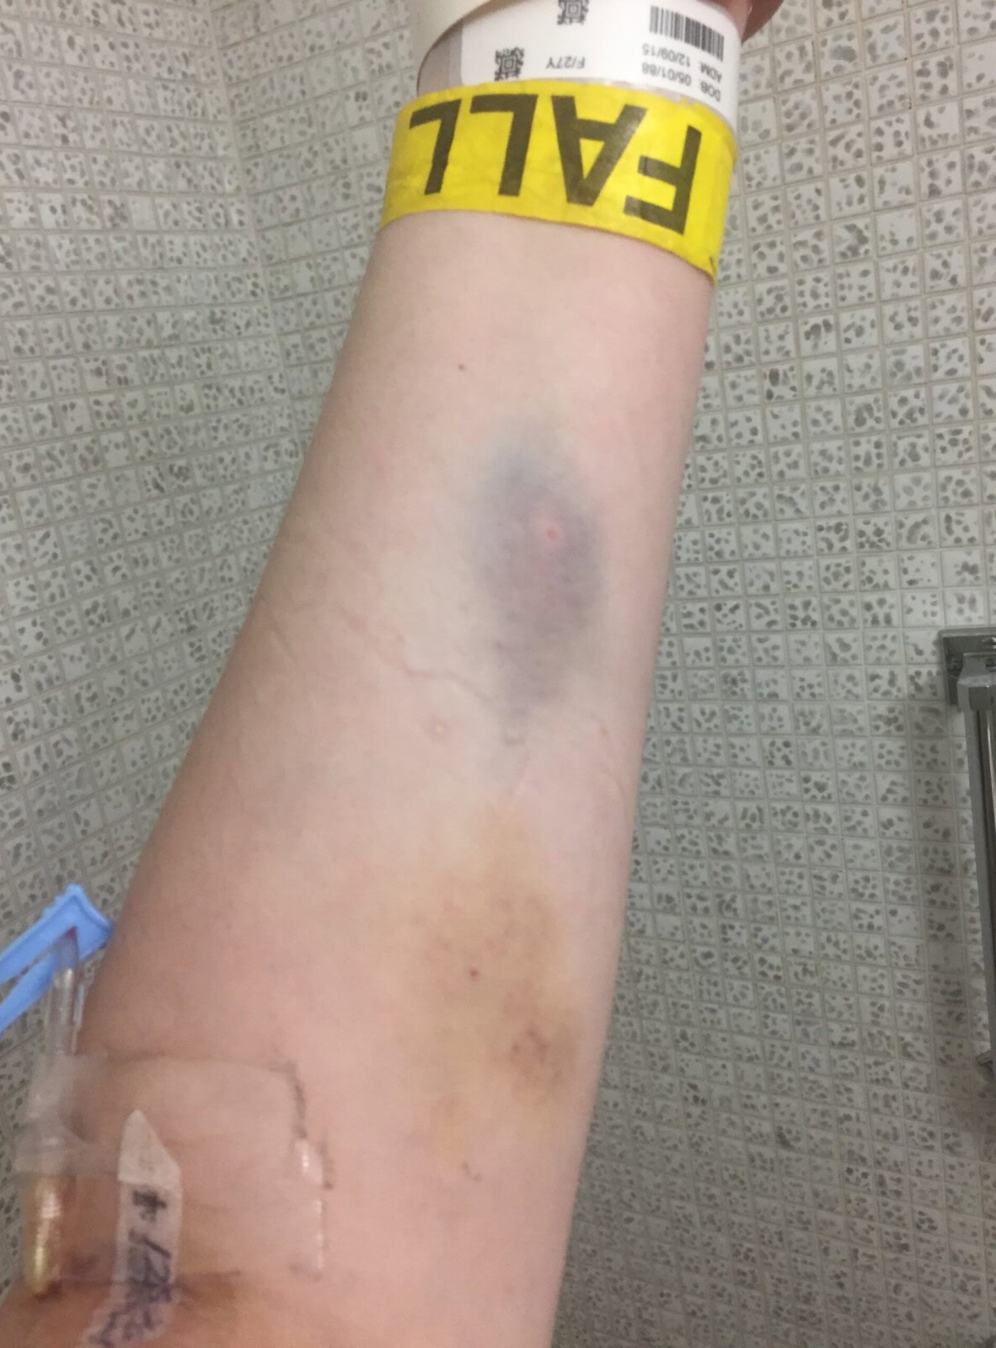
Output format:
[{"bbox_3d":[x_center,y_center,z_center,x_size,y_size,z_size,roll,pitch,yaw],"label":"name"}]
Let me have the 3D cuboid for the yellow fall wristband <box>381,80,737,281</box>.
[{"bbox_3d":[0.011,-0.090,0.217,0.065,0.024,0.045,10,0,3],"label":"yellow fall wristband"}]

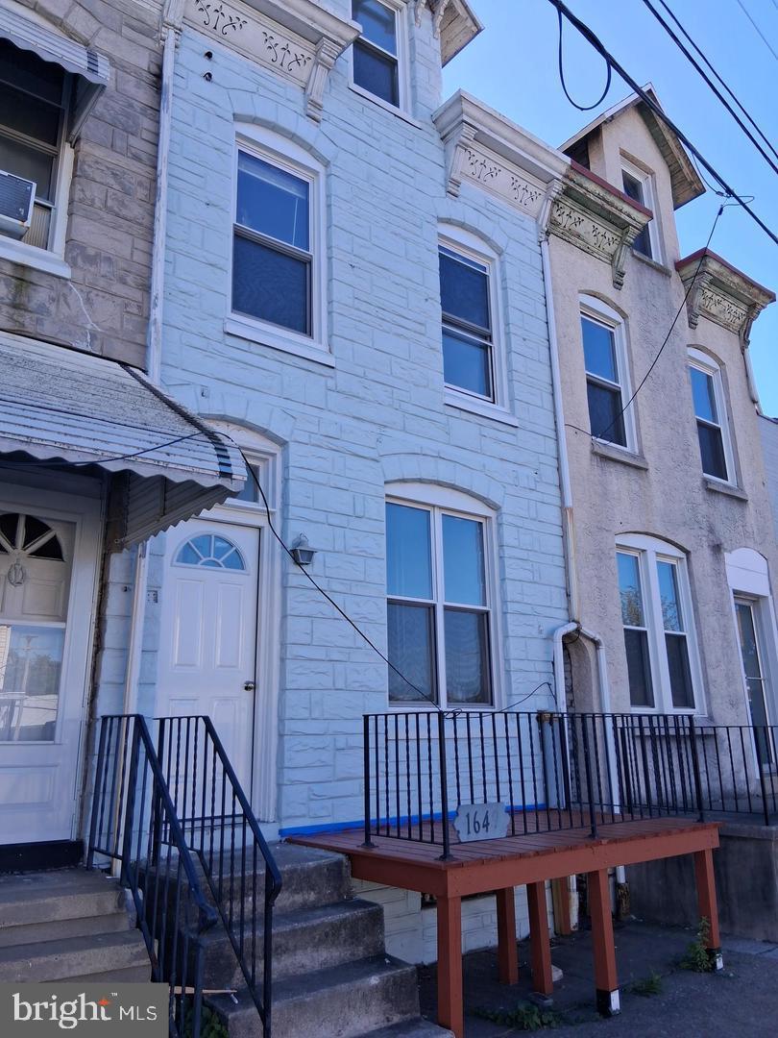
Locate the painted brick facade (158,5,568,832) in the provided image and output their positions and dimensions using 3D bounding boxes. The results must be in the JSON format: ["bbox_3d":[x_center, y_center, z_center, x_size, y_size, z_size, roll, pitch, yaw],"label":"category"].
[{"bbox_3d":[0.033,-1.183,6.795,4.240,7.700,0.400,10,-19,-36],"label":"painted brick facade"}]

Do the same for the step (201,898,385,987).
[{"bbox_3d":[-0.524,2.125,3.916,1.020,0.226,0.294,10,-19,-36],"label":"step"}]

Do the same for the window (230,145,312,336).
[{"bbox_3d":[-0.949,-2.321,6.488,0.785,1.610,0.110,10,-19,-36],"label":"window"}]

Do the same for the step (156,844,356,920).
[{"bbox_3d":[-0.892,2.055,4.444,1.010,0.205,0.954,10,-19,-36],"label":"step"}]

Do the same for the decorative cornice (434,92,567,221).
[{"bbox_3d":[1.215,-3.602,8.104,1.601,0.870,0.445,10,-19,-36],"label":"decorative cornice"}]

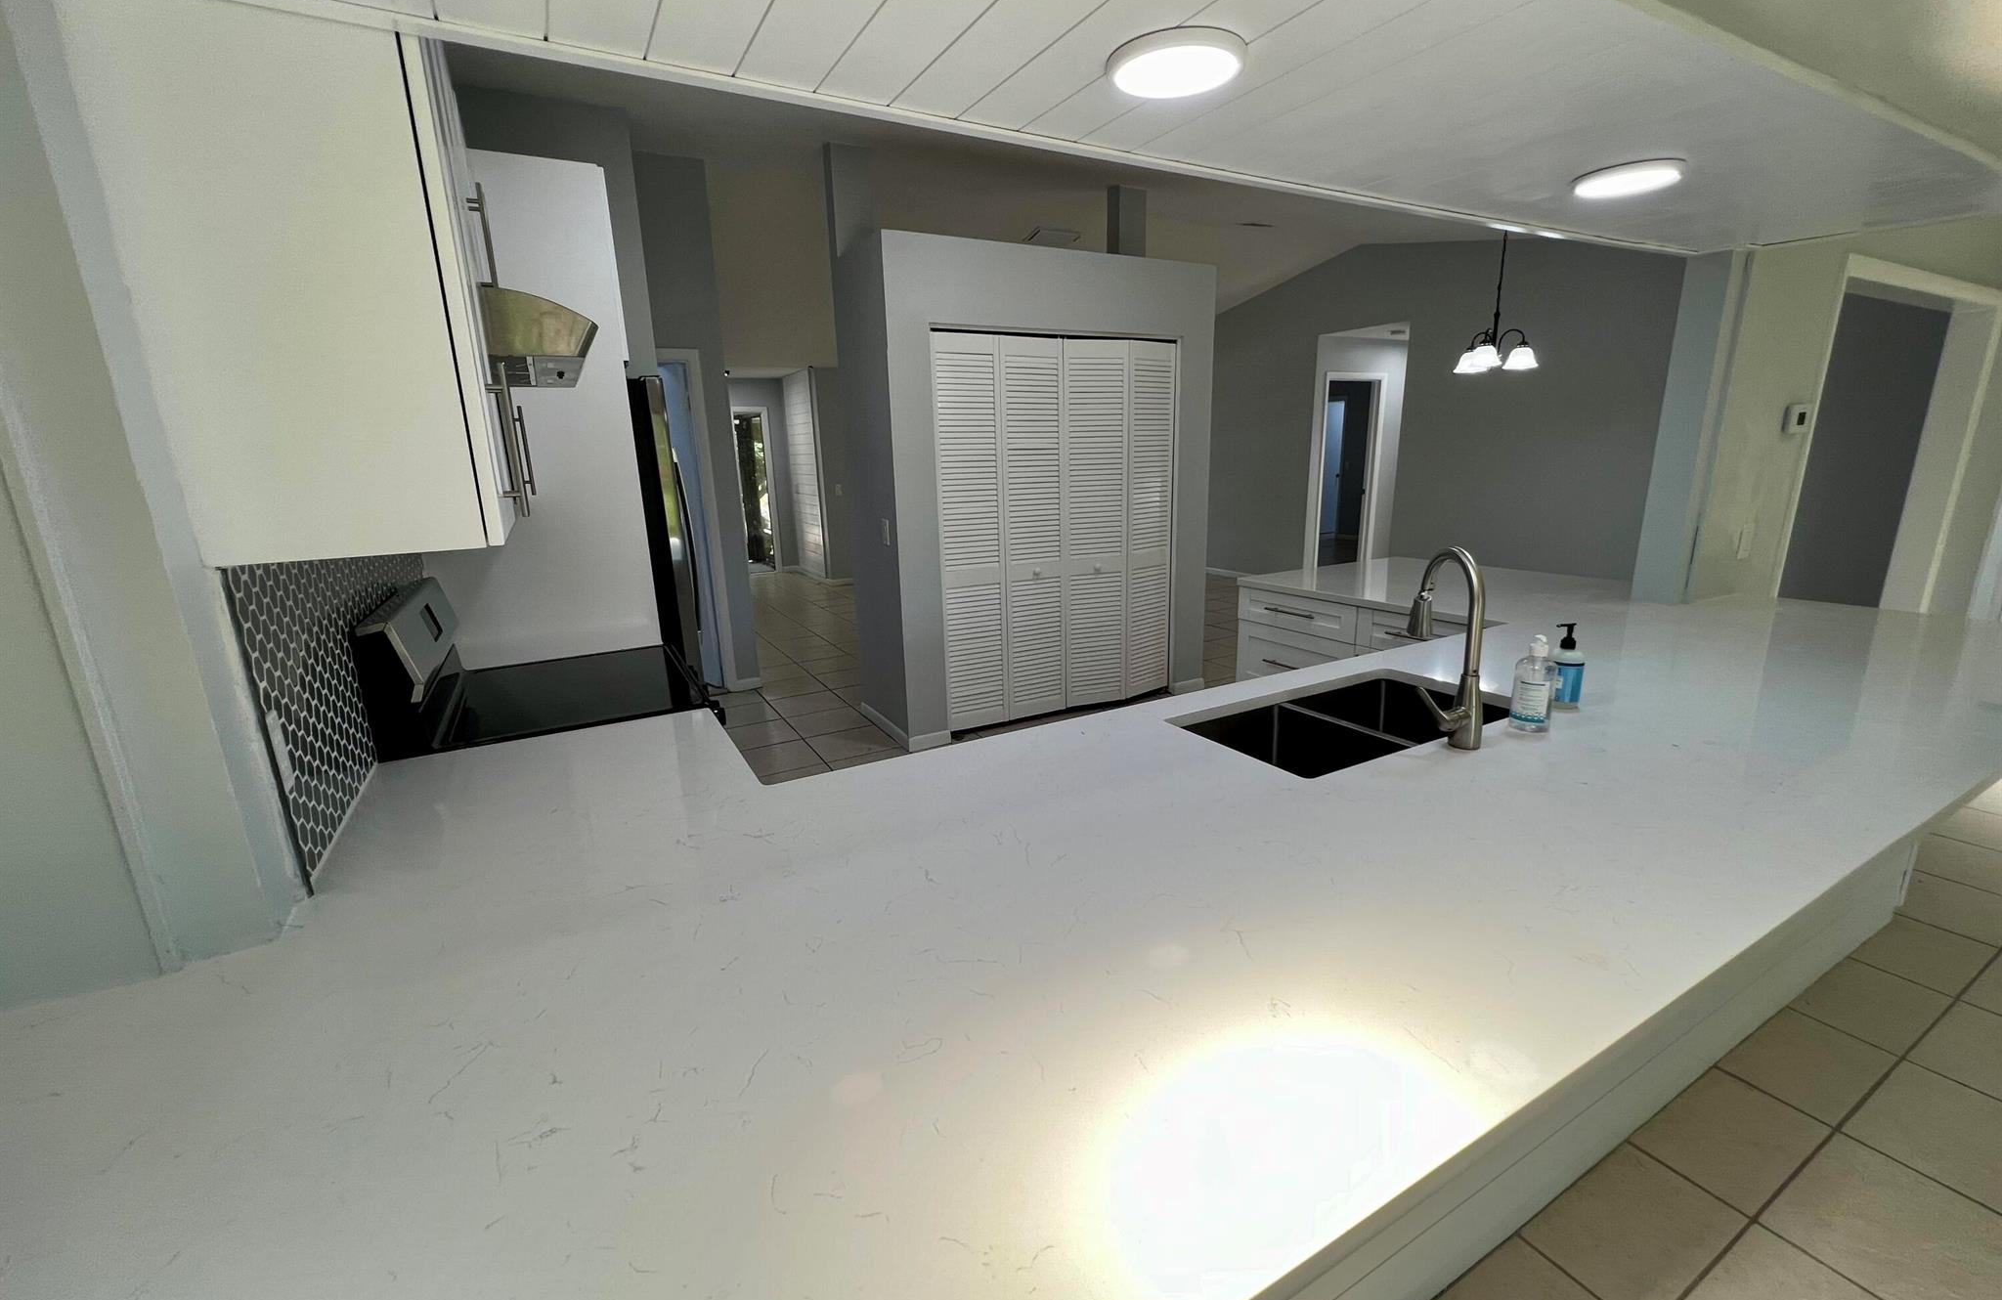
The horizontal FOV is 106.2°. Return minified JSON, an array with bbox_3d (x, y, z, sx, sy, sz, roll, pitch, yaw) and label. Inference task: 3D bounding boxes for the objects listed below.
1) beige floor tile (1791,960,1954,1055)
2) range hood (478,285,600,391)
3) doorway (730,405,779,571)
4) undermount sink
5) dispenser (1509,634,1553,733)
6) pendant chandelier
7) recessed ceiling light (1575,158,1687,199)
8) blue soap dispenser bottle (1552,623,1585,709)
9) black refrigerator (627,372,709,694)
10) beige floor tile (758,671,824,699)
[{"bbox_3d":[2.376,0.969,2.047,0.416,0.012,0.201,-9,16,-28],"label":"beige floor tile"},{"bbox_3d":[-1.268,-0.728,1.774,0.518,0.144,0.737,-9,16,-28],"label":"range hood"},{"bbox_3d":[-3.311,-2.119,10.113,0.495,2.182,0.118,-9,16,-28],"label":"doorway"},{"bbox_3d":[0.789,0.269,1.681,0.772,0.205,0.403,-9,16,-28],"label":"undermount sink"},{"bbox_3d":[1.100,0.064,1.547,0.061,0.191,0.079,-14,19,-42],"label":"dispenser"},{"bbox_3d":[2.765,-1.993,4.144,0.528,0.876,0.511,-9,16,-28],"label":"pendant chandelier"},{"bbox_3d":[1.389,-1.043,1.665,0.203,0.026,0.196,-9,16,-28],"label":"recessed ceiling light"},{"bbox_3d":[1.268,0.028,1.675,0.069,0.183,0.071,0,14,6],"label":"blue soap dispenser bottle"},{"bbox_3d":[-1.543,-0.025,2.756,0.742,1.776,0.864,-9,16,-28],"label":"black refrigerator"},{"bbox_3d":[-1.437,0.264,5.157,0.414,0.012,0.412,-9,16,-28],"label":"beige floor tile"}]

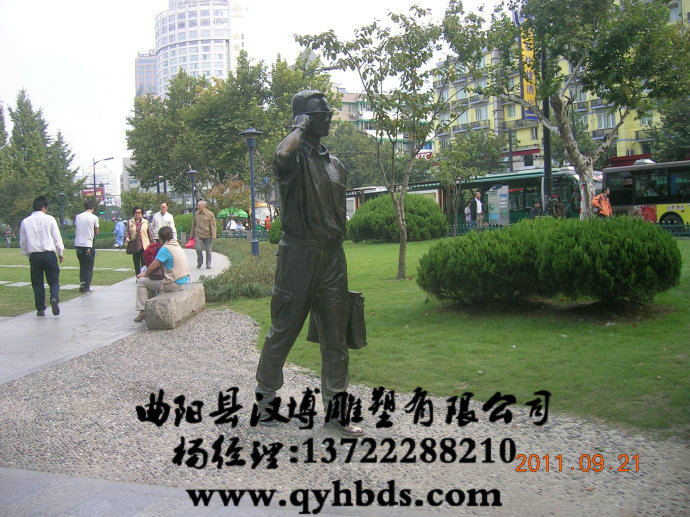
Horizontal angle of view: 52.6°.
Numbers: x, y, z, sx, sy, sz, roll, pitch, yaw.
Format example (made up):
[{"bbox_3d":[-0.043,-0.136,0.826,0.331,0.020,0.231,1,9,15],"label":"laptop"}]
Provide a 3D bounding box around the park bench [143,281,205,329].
[{"bbox_3d":[-2.331,0.623,9.660,0.380,0.390,1.830,-1,4,1],"label":"park bench"}]

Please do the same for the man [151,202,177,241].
[{"bbox_3d":[-4.468,-0.542,17.364,0.580,1.700,0.420,-2,4,-5],"label":"man"}]

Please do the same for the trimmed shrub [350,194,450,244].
[{"bbox_3d":[1.596,-1.193,20.800,2.950,1.450,2.700,-2,4,0],"label":"trimmed shrub"}]

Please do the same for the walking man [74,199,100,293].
[{"bbox_3d":[-4.833,-0.215,12.940,0.500,1.715,0.380,-1,4,12],"label":"walking man"}]

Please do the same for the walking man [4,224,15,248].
[{"bbox_3d":[-23.091,-1.494,48.000,0.600,1.660,0.480,-4,4,-26],"label":"walking man"}]

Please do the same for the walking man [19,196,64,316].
[{"bbox_3d":[-4.466,-0.028,10.177,0.600,1.750,0.480,-1,4,6],"label":"walking man"}]

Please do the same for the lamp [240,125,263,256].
[{"bbox_3d":[-2.653,-1.864,20.000,0.660,3.750,0.660,-2,4,0],"label":"lamp"}]

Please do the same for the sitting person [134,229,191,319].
[{"bbox_3d":[-2.329,0.198,8.900,0.700,1.180,0.530,-1,4,22],"label":"sitting person"}]

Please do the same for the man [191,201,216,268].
[{"bbox_3d":[-3.564,-0.588,17.515,0.600,1.700,0.420,-1,4,0],"label":"man"}]

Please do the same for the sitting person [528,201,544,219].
[{"bbox_3d":[6.140,-1.229,22.349,0.520,1.300,0.750,-2,4,-6],"label":"sitting person"}]

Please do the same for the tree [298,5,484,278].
[{"bbox_3d":[0.787,-1.980,11.800,3.150,4.650,3.000,-2,4,0],"label":"tree"}]

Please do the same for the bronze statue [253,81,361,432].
[{"bbox_3d":[-0.255,0.032,4.743,0.680,2.285,0.750,3,6,43],"label":"bronze statue"}]

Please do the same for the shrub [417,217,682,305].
[{"bbox_3d":[2.456,0.037,8.500,3.100,1.080,1.700,-2,4,6],"label":"shrub"}]

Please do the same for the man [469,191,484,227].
[{"bbox_3d":[4.227,-1.269,22.365,0.540,1.720,0.420,-4,5,-33],"label":"man"}]

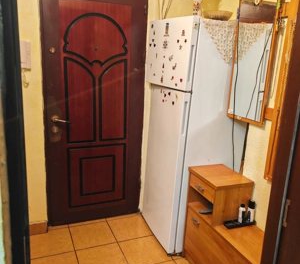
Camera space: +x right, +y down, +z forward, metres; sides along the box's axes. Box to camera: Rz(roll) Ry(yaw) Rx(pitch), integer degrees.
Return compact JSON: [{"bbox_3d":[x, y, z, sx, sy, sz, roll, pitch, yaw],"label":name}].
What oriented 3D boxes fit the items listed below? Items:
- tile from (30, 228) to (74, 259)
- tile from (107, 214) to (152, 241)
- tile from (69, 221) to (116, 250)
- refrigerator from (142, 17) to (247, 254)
[{"bbox_3d":[-0.784,0.868,2.450,0.330,0.010,0.341,-3,16,-22],"label":"tile"},{"bbox_3d":[-0.174,0.831,2.698,0.330,0.010,0.341,-3,16,-22],"label":"tile"},{"bbox_3d":[-0.479,0.849,2.574,0.330,0.010,0.341,-3,16,-22],"label":"tile"},{"bbox_3d":[0.361,0.017,2.511,0.591,1.706,0.627,-3,16,-22],"label":"refrigerator"}]

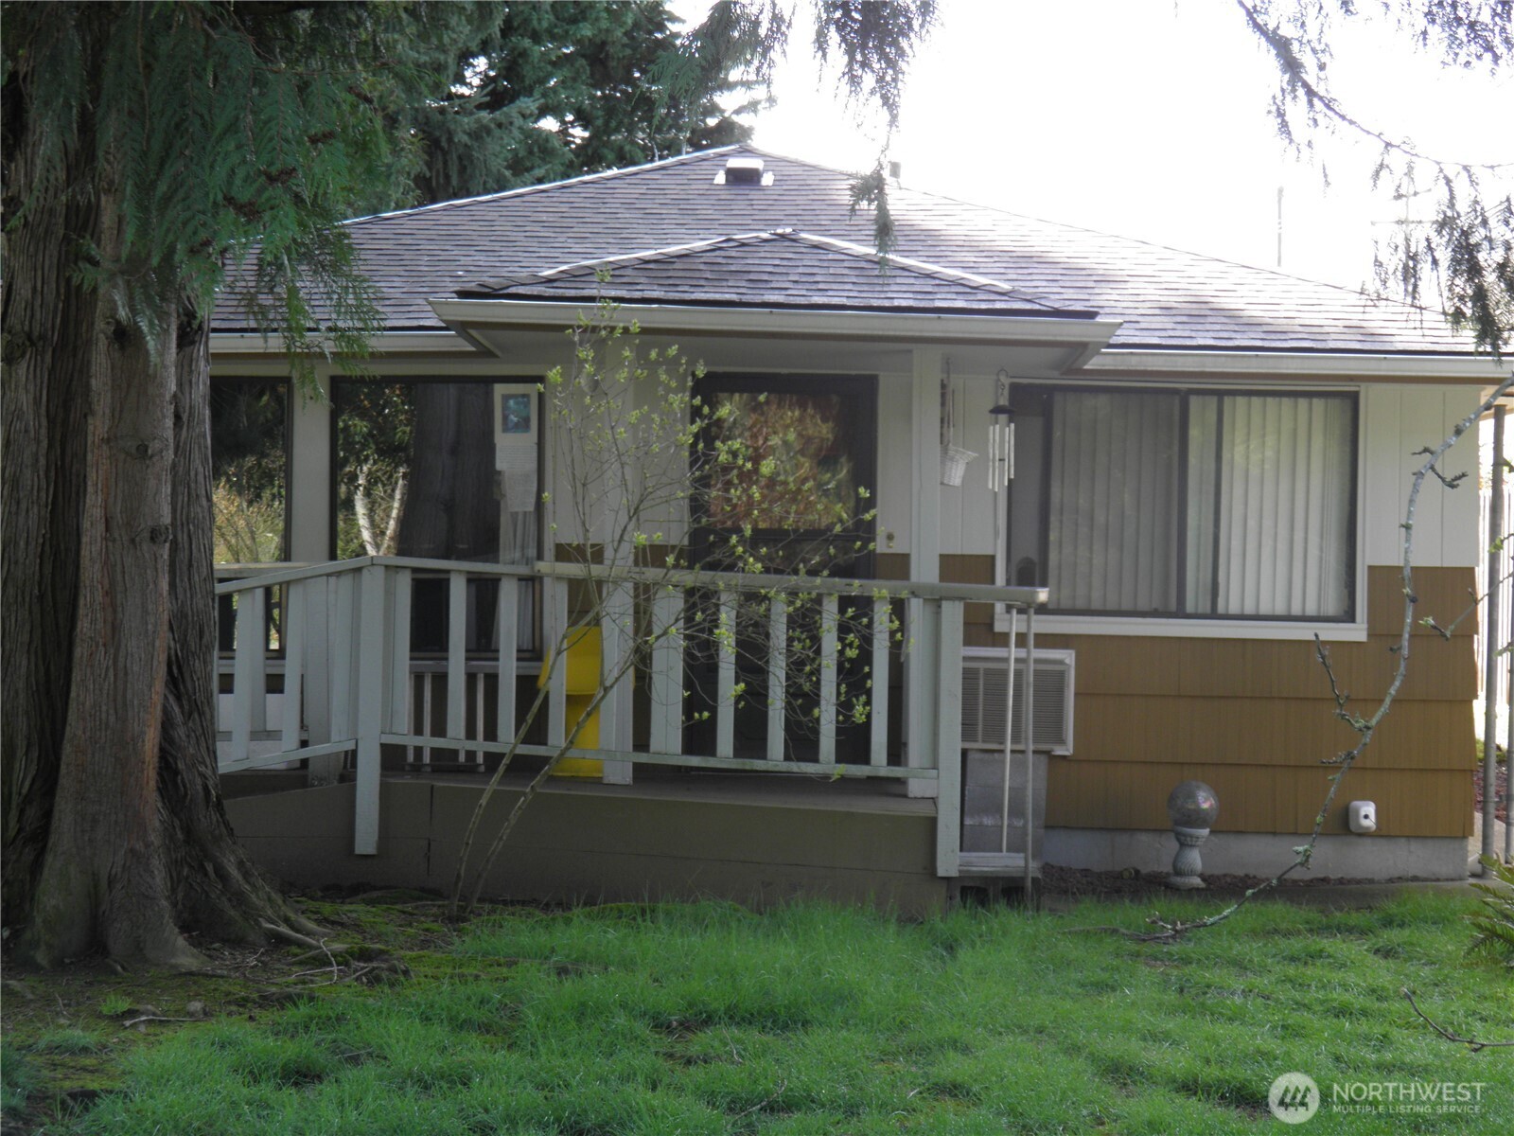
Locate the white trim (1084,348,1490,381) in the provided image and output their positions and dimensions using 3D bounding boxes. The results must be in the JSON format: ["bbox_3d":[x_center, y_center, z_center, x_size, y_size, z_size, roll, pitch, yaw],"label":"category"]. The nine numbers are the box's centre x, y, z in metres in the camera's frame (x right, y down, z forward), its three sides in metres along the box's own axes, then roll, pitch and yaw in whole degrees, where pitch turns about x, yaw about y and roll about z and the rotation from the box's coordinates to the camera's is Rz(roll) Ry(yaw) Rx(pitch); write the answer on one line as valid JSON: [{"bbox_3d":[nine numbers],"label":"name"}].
[{"bbox_3d":[2.688,-1.014,11.950,2.115,0.120,0.140,1,0,1],"label":"white trim"}]

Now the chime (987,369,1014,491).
[{"bbox_3d":[1.175,-0.662,11.600,0.130,0.588,0.130,1,0,1],"label":"chime"}]

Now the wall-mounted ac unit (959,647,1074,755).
[{"bbox_3d":[1.299,0.672,12.150,0.640,0.541,0.380,1,0,1],"label":"wall-mounted ac unit"}]

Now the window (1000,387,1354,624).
[{"bbox_3d":[2.183,-0.334,12.350,1.804,1.172,0.100,1,0,1],"label":"window"}]

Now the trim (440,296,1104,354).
[{"bbox_3d":[0.090,-1.122,11.050,3.175,0.130,0.150,1,0,1],"label":"trim"}]

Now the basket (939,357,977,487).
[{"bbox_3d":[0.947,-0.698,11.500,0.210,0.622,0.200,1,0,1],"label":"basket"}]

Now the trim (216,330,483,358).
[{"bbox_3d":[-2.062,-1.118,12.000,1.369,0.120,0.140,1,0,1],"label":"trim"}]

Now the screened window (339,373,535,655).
[{"bbox_3d":[-1.649,-0.268,12.400,1.067,1.408,0.100,1,0,1],"label":"screened window"}]

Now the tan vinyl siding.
[{"bbox_3d":[2.283,0.664,12.330,2.807,1.401,0.100,1,0,1],"label":"tan vinyl siding"}]

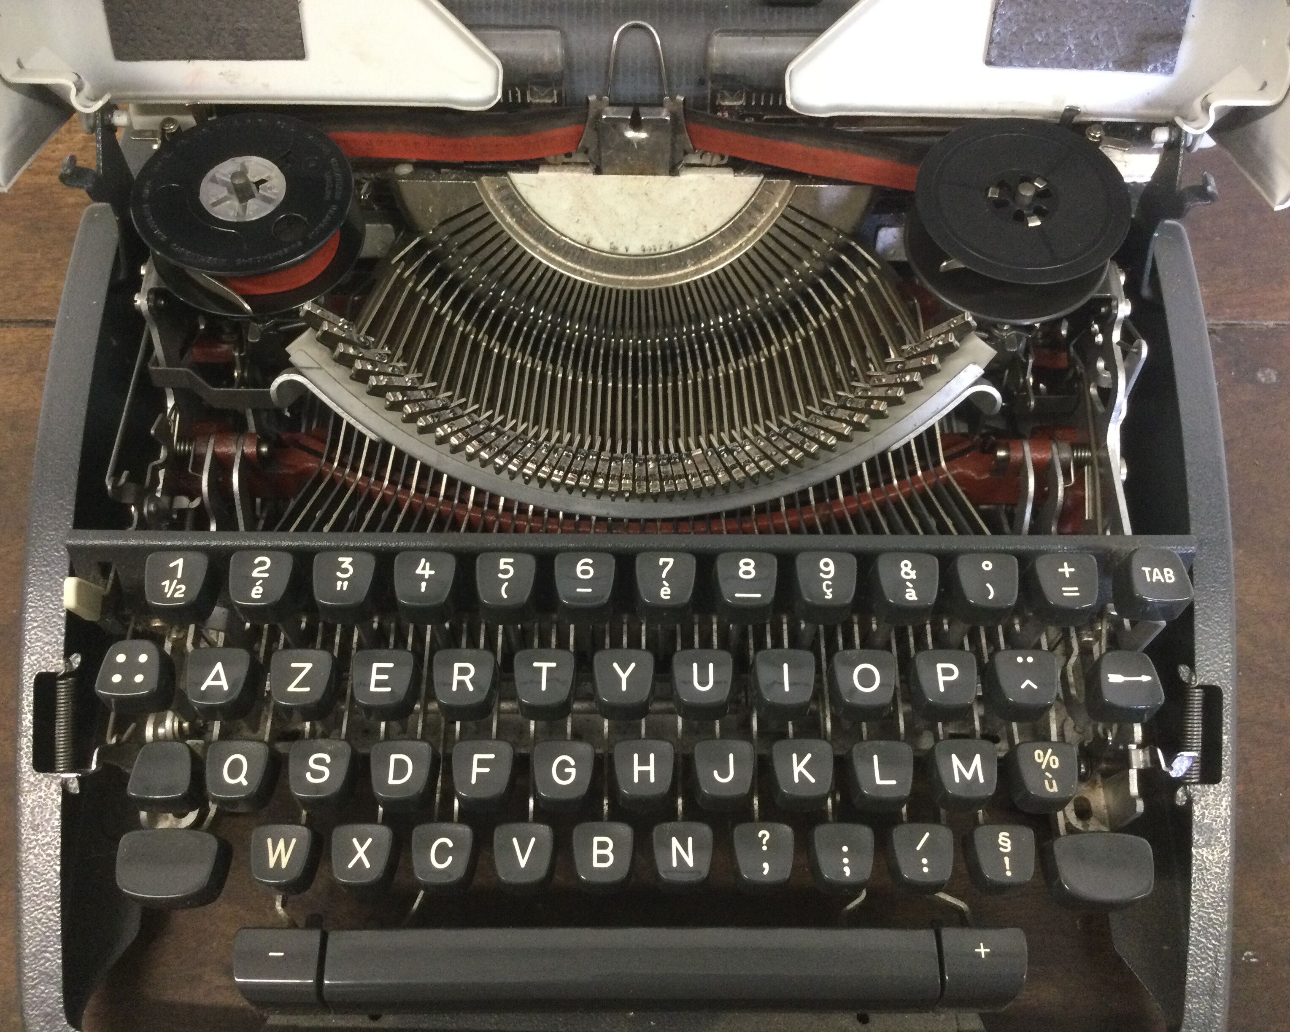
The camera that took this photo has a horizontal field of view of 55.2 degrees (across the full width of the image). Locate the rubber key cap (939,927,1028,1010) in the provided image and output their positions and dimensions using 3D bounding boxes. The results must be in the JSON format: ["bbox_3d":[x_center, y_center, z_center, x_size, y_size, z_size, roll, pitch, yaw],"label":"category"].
[{"bbox_3d":[0.080,0.108,0.293,0.020,0.011,0.017,0,62,0],"label":"rubber key cap"}]

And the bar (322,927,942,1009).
[{"bbox_3d":[-0.003,0.110,0.298,0.146,0.011,0.017,0,61,0],"label":"bar"}]

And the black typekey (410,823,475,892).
[{"bbox_3d":[-0.049,0.082,0.295,0.015,0.009,0.015,0,62,-1],"label":"black typekey"}]

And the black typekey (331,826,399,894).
[{"bbox_3d":[-0.067,0.082,0.295,0.015,0.009,0.015,0,62,-1],"label":"black typekey"}]

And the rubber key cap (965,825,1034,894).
[{"bbox_3d":[0.086,0.083,0.297,0.015,0.009,0.015,0,62,-1],"label":"rubber key cap"}]

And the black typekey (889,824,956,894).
[{"bbox_3d":[0.067,0.083,0.300,0.015,0.010,0.015,1,62,-2],"label":"black typekey"}]

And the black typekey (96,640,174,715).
[{"bbox_3d":[-0.120,0.038,0.292,0.015,0.011,0.014,0,62,-1],"label":"black typekey"}]

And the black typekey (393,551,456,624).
[{"bbox_3d":[-0.052,0.017,0.292,0.014,0.010,0.014,0,62,-1],"label":"black typekey"}]

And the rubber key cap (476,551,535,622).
[{"bbox_3d":[-0.034,0.017,0.295,0.015,0.010,0.015,1,62,-2],"label":"rubber key cap"}]

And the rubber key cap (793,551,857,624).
[{"bbox_3d":[0.043,0.017,0.294,0.015,0.009,0.014,0,61,0],"label":"rubber key cap"}]

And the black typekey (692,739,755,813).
[{"bbox_3d":[0.019,0.063,0.297,0.015,0.010,0.015,1,62,-2],"label":"black typekey"}]

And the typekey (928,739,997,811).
[{"bbox_3d":[0.076,0.061,0.295,0.015,0.009,0.014,0,61,0],"label":"typekey"}]

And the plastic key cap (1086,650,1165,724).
[{"bbox_3d":[0.118,0.042,0.301,0.015,0.010,0.015,1,62,-2],"label":"plastic key cap"}]

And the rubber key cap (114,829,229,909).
[{"bbox_3d":[-0.113,0.084,0.293,0.024,0.010,0.016,0,62,-1],"label":"rubber key cap"}]

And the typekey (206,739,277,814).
[{"bbox_3d":[-0.096,0.062,0.294,0.014,0.011,0.014,0,62,0],"label":"typekey"}]

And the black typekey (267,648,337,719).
[{"bbox_3d":[-0.081,0.040,0.294,0.014,0.011,0.014,0,62,0],"label":"black typekey"}]

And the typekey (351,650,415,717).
[{"bbox_3d":[-0.061,0.040,0.293,0.014,0.010,0.014,0,62,-1],"label":"typekey"}]

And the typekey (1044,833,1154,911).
[{"bbox_3d":[0.110,0.086,0.298,0.024,0.009,0.017,0,62,-1],"label":"typekey"}]

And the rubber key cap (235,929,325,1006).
[{"bbox_3d":[-0.088,0.109,0.298,0.019,0.011,0.017,0,61,0],"label":"rubber key cap"}]

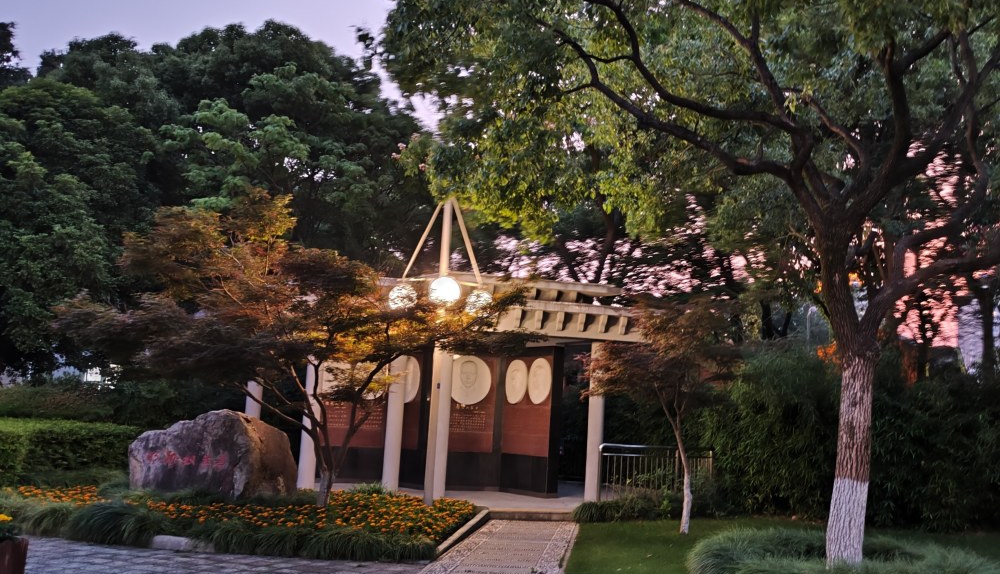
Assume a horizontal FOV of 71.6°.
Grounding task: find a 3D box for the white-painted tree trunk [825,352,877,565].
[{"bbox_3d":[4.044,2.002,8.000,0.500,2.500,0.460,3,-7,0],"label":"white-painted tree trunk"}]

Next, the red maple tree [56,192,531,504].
[{"bbox_3d":[-3.023,0.983,10.400,6.600,4.700,5.200,3,-7,0],"label":"red maple tree"}]

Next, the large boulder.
[{"bbox_3d":[-4.539,2.698,11.100,2.400,1.420,1.250,2,-7,5],"label":"large boulder"}]

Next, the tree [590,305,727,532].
[{"bbox_3d":[2.531,2.055,11.000,2.250,3.700,2.150,3,-7,0],"label":"tree"}]

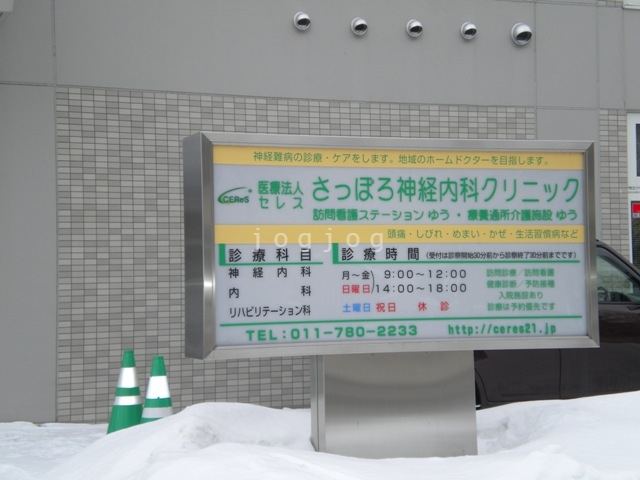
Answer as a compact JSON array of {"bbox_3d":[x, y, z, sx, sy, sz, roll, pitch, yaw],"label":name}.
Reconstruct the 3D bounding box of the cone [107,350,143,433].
[{"bbox_3d":[-1.350,1.130,8.852,0.370,0.700,0.370,0,0,0],"label":"cone"}]

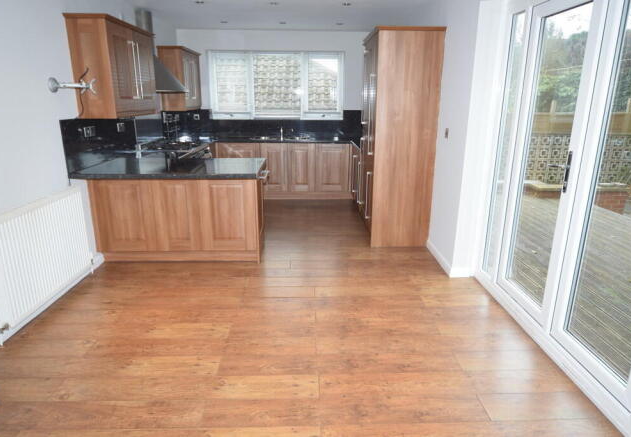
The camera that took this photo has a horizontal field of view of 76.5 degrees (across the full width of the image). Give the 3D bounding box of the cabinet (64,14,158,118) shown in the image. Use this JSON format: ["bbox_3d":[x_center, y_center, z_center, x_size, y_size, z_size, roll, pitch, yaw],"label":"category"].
[{"bbox_3d":[-1.879,-1.407,3.845,0.332,0.817,1.049,0,17,-1],"label":"cabinet"}]

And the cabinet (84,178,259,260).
[{"bbox_3d":[-1.290,-0.074,3.989,1.513,0.861,0.639,0,17,-1],"label":"cabinet"}]

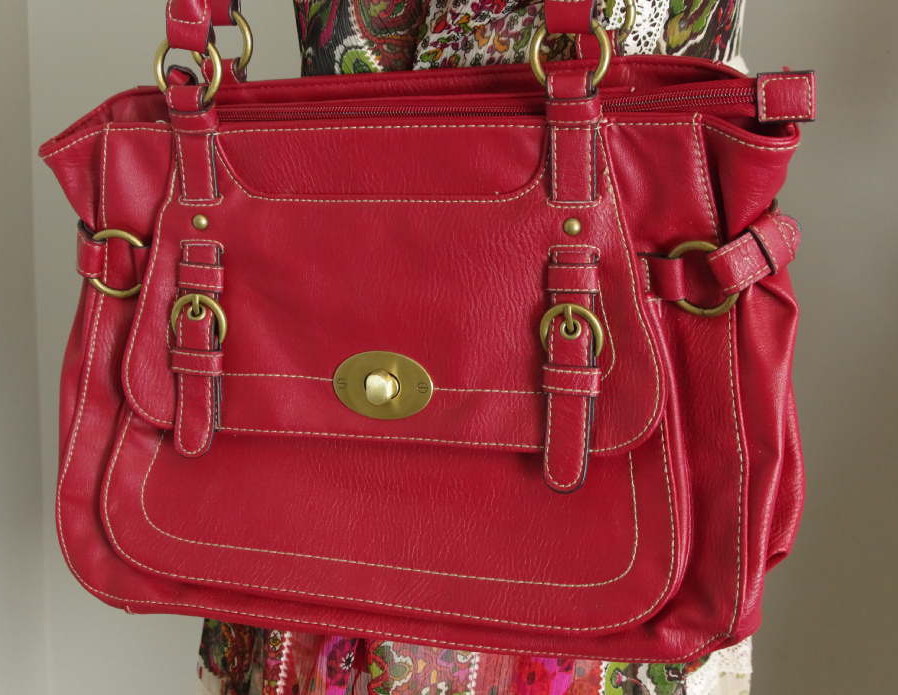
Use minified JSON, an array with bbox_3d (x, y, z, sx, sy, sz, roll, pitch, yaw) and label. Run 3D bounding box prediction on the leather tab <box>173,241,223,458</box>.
[{"bbox_3d":[-0.137,0.001,0.779,0.033,0.118,0.014,3,11,20],"label":"leather tab"}]

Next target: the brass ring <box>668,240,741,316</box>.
[{"bbox_3d":[0.122,-0.033,0.684,0.038,0.038,0.005,-2,-20,-18],"label":"brass ring"}]

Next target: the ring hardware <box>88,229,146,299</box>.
[{"bbox_3d":[-0.183,-0.046,0.785,0.038,0.038,0.005,2,13,12],"label":"ring hardware"}]

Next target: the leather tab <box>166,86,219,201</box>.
[{"bbox_3d":[-0.139,-0.111,0.776,0.024,0.062,0.014,3,11,20],"label":"leather tab"}]

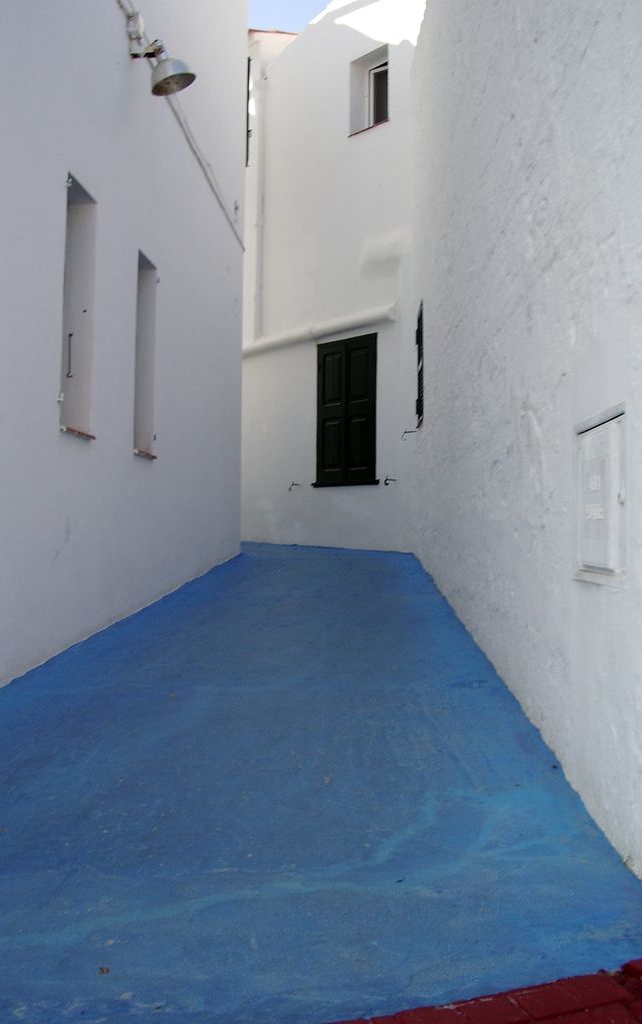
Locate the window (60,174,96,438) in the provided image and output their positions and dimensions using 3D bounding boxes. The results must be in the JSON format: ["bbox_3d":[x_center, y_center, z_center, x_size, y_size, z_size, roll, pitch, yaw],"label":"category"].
[{"bbox_3d":[-1.586,-1.262,6.484,0.200,1.562,0.606,0,-2,4],"label":"window"}]

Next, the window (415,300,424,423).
[{"bbox_3d":[1.153,-1.724,12.101,0.120,1.360,1.050,0,-2,3],"label":"window"}]

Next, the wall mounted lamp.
[{"bbox_3d":[-1.177,-3.410,7.652,0.470,0.585,0.340,0,-2,4],"label":"wall mounted lamp"}]

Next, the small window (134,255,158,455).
[{"bbox_3d":[-1.456,-1.224,8.181,0.200,1.563,0.588,0,-2,4],"label":"small window"}]

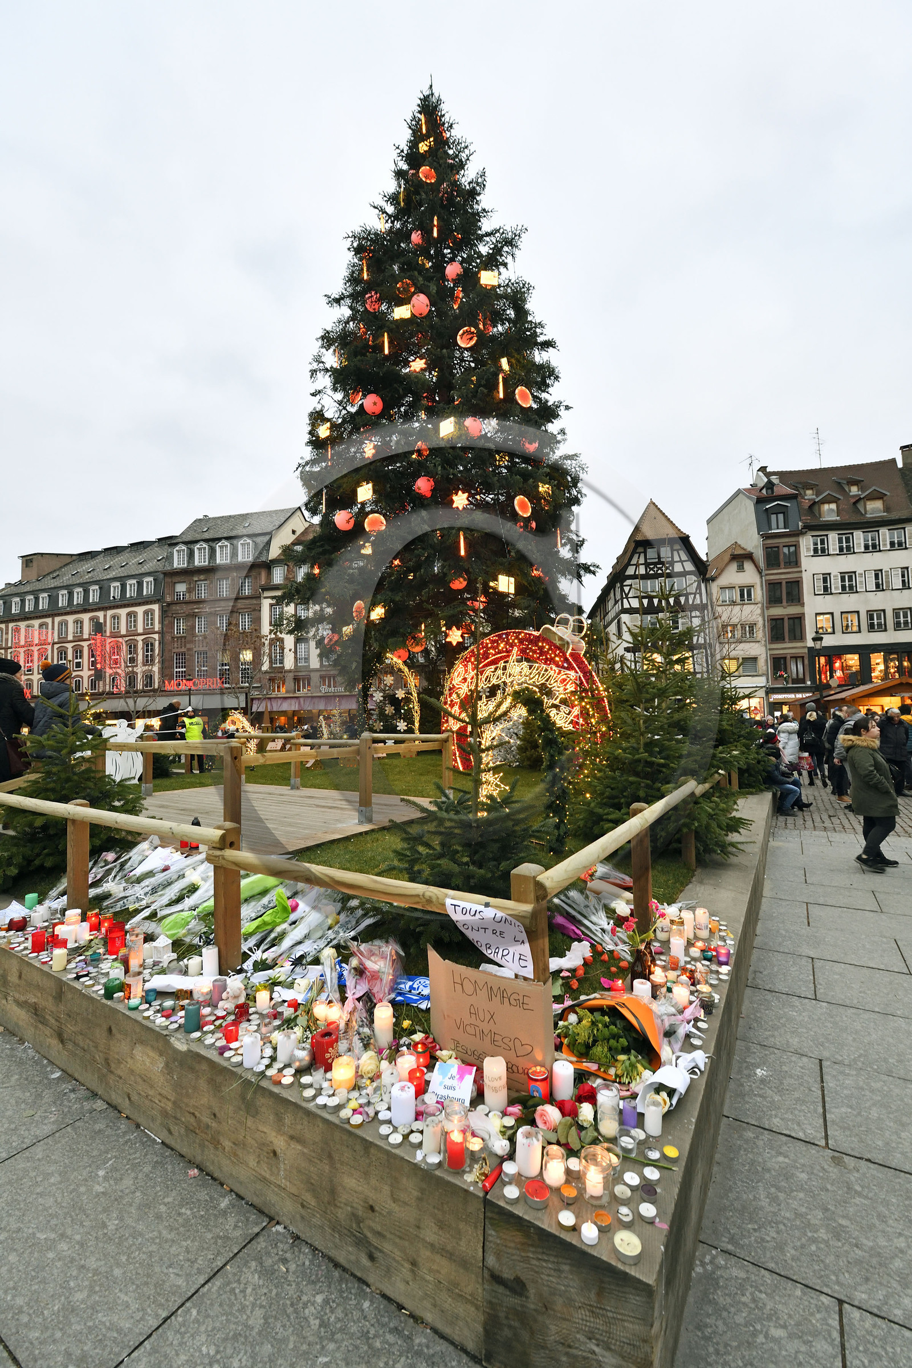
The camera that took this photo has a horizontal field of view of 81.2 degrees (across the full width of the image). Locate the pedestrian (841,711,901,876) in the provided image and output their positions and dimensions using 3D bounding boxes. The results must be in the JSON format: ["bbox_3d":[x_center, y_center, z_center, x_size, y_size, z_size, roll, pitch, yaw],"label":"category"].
[{"bbox_3d":[4.216,1.129,5.420,0.470,1.570,0.460,-3,-4,28],"label":"pedestrian"}]

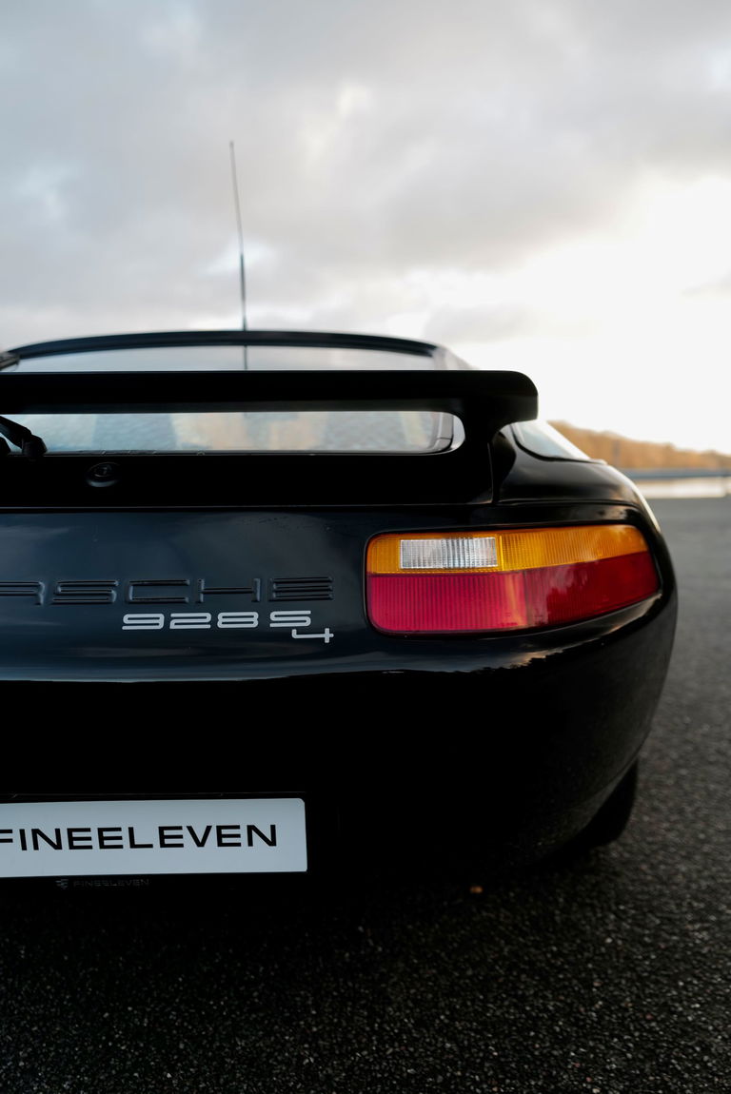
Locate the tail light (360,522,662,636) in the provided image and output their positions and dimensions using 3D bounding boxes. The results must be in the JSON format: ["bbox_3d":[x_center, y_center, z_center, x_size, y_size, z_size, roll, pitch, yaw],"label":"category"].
[{"bbox_3d":[0.223,0.032,1.159,0.475,0.130,0.190,-1,5,-11],"label":"tail light"}]

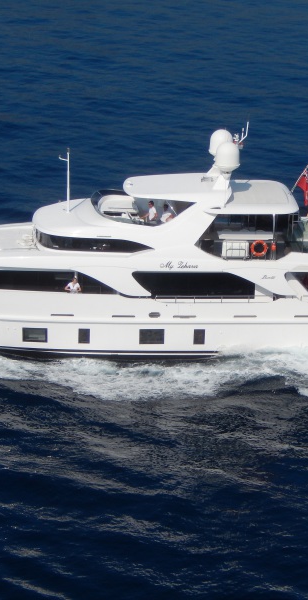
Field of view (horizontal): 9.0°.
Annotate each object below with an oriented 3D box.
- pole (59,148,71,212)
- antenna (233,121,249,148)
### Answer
[{"bbox_3d":[-4.024,-5.343,87.806,0.528,2.908,0.166,0,16,-6],"label":"pole"},{"bbox_3d":[3.863,-7.426,87.981,0.673,1.242,0.455,0,16,-6],"label":"antenna"}]

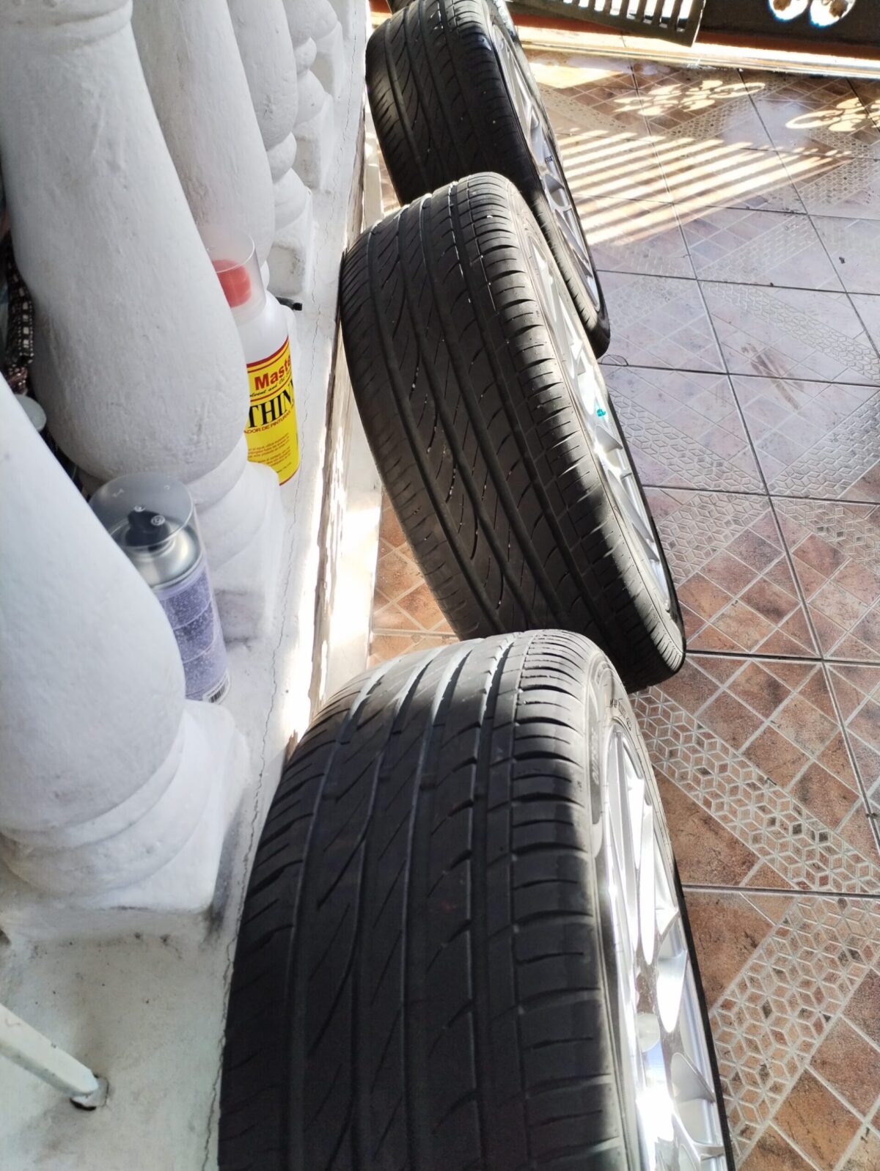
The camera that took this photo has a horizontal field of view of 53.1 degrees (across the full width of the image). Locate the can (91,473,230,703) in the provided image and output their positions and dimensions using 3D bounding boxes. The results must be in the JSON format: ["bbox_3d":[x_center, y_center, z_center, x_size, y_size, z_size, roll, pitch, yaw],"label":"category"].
[{"bbox_3d":[-0.186,0.014,0.607,0.063,0.194,0.063,2,52,-3],"label":"can"}]

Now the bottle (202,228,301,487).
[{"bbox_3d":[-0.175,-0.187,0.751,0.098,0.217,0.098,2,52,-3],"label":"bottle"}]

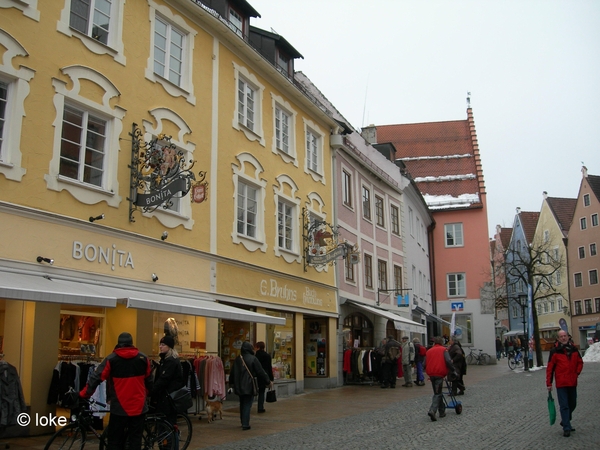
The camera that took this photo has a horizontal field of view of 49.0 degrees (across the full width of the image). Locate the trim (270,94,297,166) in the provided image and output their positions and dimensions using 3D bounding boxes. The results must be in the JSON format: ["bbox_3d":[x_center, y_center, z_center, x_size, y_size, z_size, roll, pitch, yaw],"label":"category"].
[{"bbox_3d":[-0.467,-3.092,21.414,0.180,2.040,1.820,-6,-13,25],"label":"trim"}]

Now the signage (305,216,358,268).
[{"bbox_3d":[1.017,0.410,21.598,1.920,2.100,0.250,-6,-13,25],"label":"signage"}]

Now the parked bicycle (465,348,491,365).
[{"bbox_3d":[10.429,7.733,38.608,1.600,1.060,0.550,-3,-12,10],"label":"parked bicycle"}]

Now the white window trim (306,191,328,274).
[{"bbox_3d":[0.625,0.256,23.004,0.180,2.680,1.720,-6,-13,25],"label":"white window trim"}]

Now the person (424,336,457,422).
[{"bbox_3d":[2.927,3.232,13.819,0.620,1.730,0.550,-6,-14,23],"label":"person"}]

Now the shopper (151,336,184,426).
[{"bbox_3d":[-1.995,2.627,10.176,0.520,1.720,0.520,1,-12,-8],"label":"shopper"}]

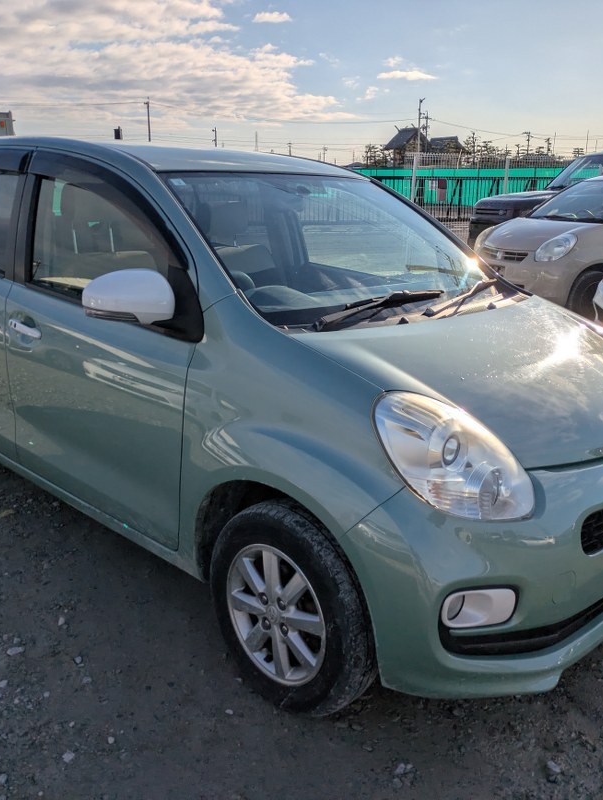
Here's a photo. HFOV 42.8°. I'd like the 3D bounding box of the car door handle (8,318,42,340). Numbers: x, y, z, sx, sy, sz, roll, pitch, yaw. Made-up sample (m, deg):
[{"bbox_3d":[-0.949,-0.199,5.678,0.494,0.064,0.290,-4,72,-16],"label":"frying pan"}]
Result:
[{"bbox_3d":[-0.976,-0.245,2.713,0.225,0.040,0.045,16,21,42],"label":"car door handle"}]

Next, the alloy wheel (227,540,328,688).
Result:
[{"bbox_3d":[-0.029,0.565,2.109,0.385,0.385,0.140,16,21,42],"label":"alloy wheel"}]

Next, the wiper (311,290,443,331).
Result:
[{"bbox_3d":[0.230,-0.285,2.303,0.560,0.070,0.100,-19,26,-39],"label":"wiper"}]

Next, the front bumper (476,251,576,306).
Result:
[{"bbox_3d":[2.181,-1.298,8.020,0.460,0.580,1.640,-6,16,-20],"label":"front bumper"}]

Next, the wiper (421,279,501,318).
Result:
[{"bbox_3d":[0.577,-0.366,2.708,0.090,0.070,0.620,29,32,23],"label":"wiper"}]

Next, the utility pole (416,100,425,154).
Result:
[{"bbox_3d":[9.756,-21.179,64.029,0.500,7.300,0.300,0,16,0],"label":"utility pole"}]

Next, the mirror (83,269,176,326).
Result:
[{"bbox_3d":[-0.453,-0.273,2.027,0.150,0.155,0.225,16,21,42],"label":"mirror"}]

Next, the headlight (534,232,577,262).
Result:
[{"bbox_3d":[2.541,-1.514,7.688,0.380,0.260,0.290,-11,18,-31],"label":"headlight"}]

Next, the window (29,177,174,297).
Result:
[{"bbox_3d":[-0.648,-0.526,2.514,0.910,0.430,0.050,16,5,41],"label":"window"}]

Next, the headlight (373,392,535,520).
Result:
[{"bbox_3d":[0.354,0.133,1.822,0.350,0.290,0.320,16,21,42],"label":"headlight"}]

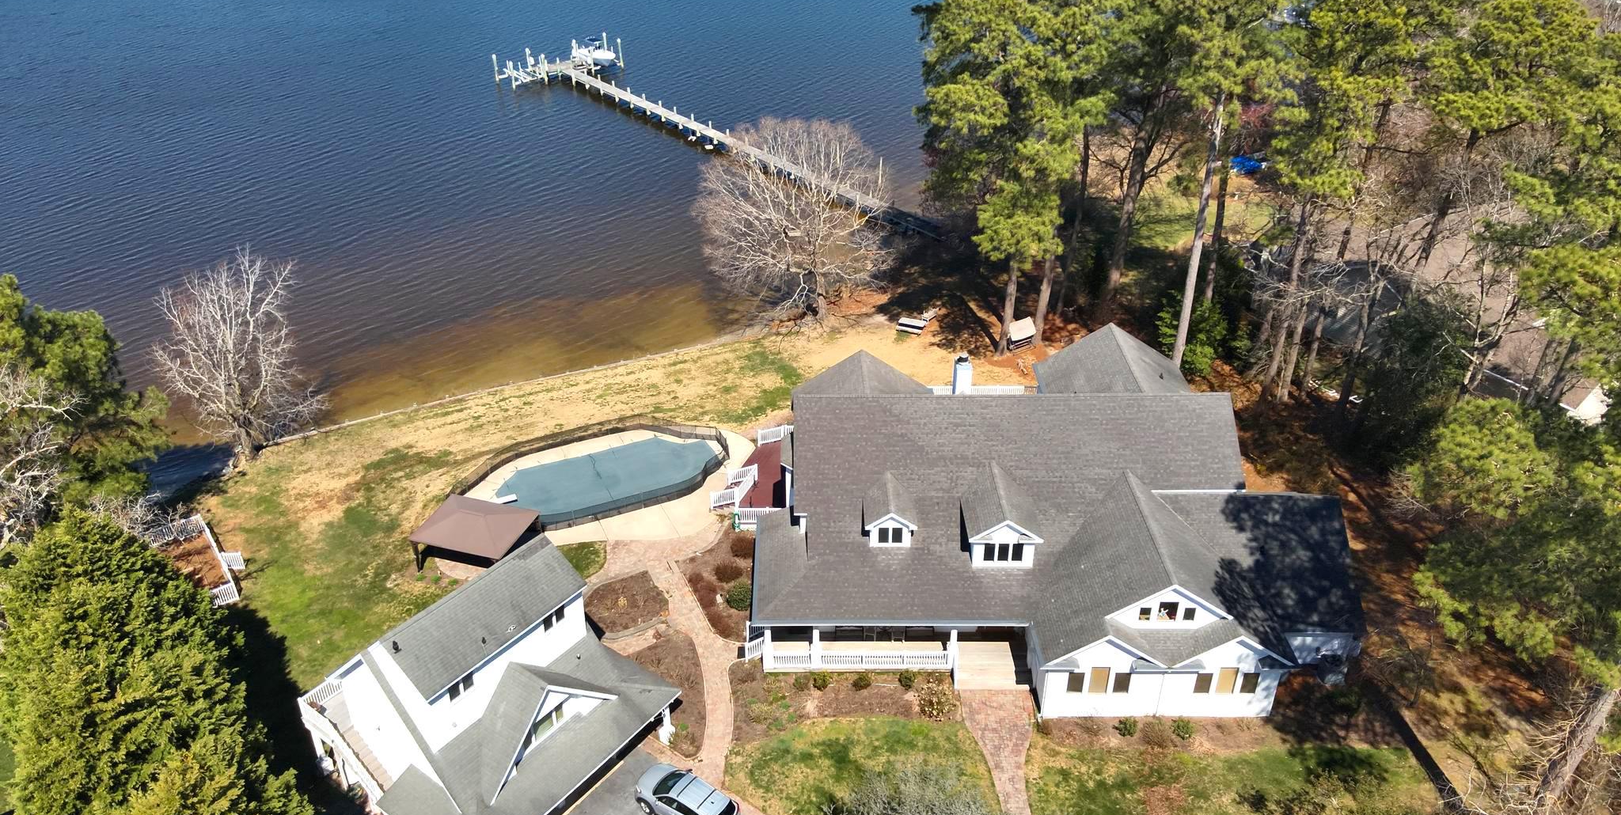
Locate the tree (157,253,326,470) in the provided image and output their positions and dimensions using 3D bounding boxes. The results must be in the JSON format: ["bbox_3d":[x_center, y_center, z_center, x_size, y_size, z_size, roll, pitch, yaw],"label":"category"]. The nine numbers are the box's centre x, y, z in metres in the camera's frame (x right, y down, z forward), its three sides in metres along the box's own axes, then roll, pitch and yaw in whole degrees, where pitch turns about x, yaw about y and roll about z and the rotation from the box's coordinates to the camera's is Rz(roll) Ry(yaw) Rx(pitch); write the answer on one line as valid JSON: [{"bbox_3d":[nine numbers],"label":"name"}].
[{"bbox_3d":[-31.504,-2.490,61.693,8.400,13.000,8.200,0,32,0],"label":"tree"}]

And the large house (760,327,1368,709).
[{"bbox_3d":[10.507,3.780,53.153,26.200,9.600,20.400,0,32,0],"label":"large house"}]

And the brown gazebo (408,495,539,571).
[{"bbox_3d":[-16.369,6.349,55.254,4.970,3.100,3.870,10,33,15],"label":"brown gazebo"}]

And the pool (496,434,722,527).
[{"bbox_3d":[-10.871,3.983,62.007,12.500,0.300,6.100,-12,34,-19],"label":"pool"}]

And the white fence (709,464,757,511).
[{"bbox_3d":[-4.061,4.236,60.116,1.550,1.550,2.500,11,33,17],"label":"white fence"}]

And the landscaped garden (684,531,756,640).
[{"bbox_3d":[-4.486,8.104,54.284,4.000,1.200,8.200,0,32,0],"label":"landscaped garden"}]

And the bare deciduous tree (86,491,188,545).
[{"bbox_3d":[-34.190,5.693,55.700,5.200,4.600,4.800,0,32,0],"label":"bare deciduous tree"}]

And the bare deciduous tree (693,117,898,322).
[{"bbox_3d":[-0.921,-12.157,76.089,13.600,14.200,13.200,0,32,0],"label":"bare deciduous tree"}]

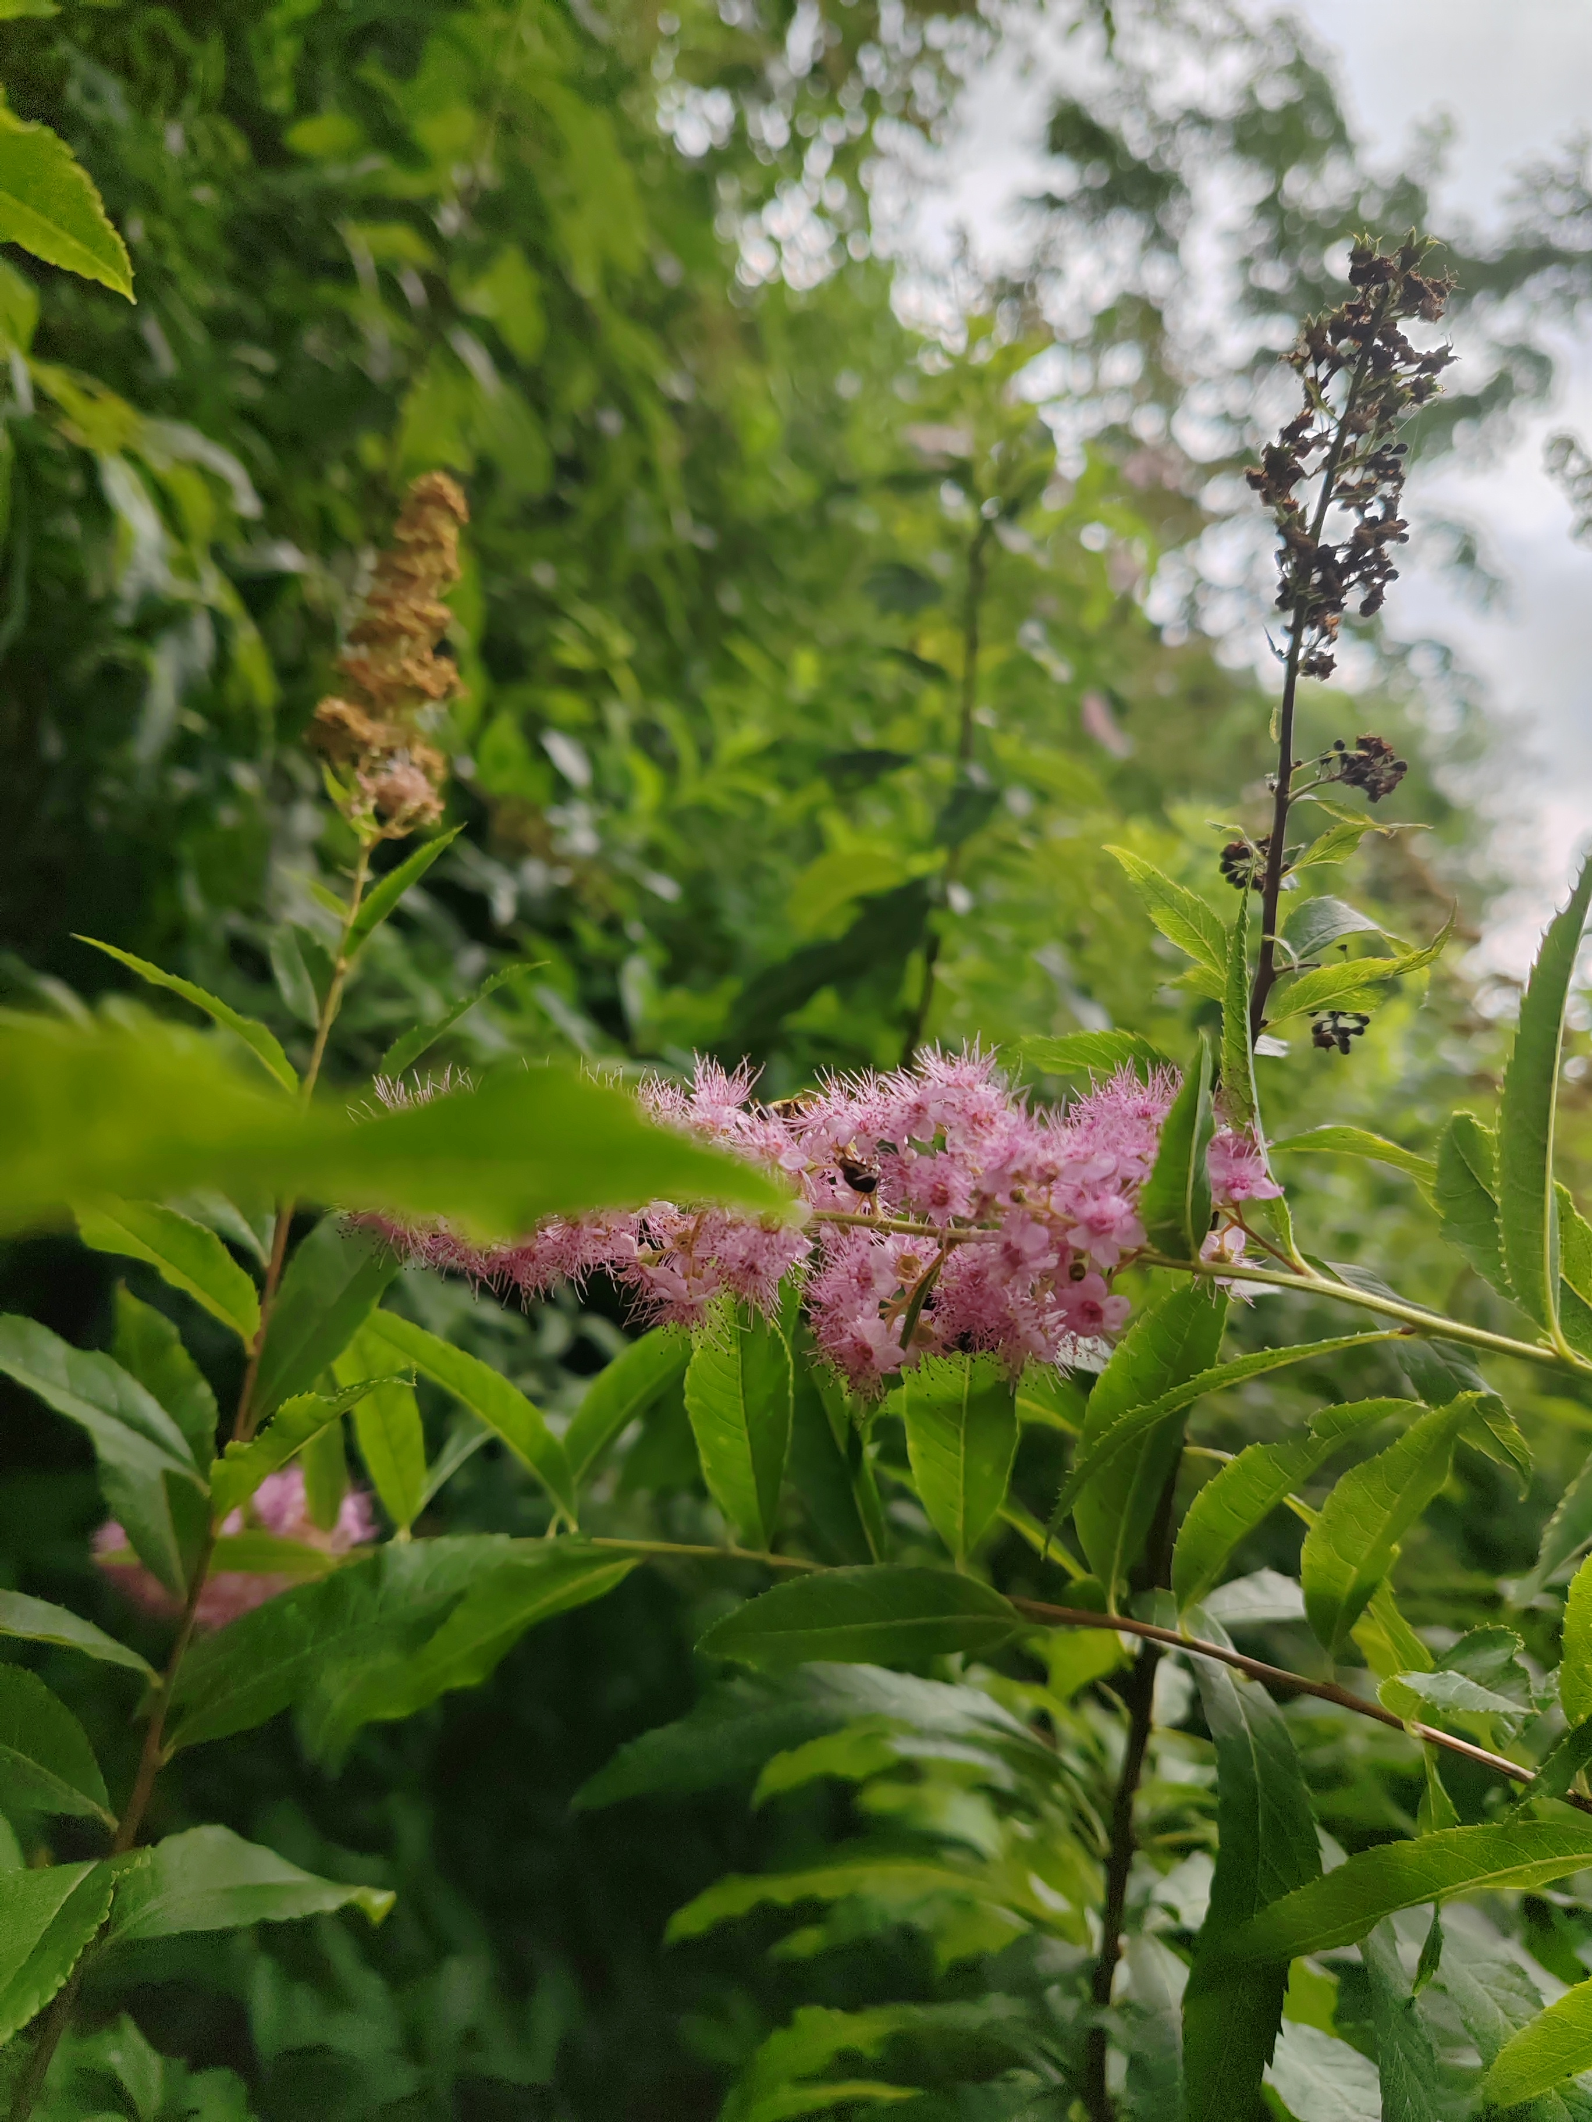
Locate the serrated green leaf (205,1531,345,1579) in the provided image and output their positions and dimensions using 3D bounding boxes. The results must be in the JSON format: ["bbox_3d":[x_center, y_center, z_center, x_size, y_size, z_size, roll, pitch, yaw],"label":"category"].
[{"bbox_3d":[-0.105,0.091,0.305,0.041,0.006,0.014,6,37,-14],"label":"serrated green leaf"}]

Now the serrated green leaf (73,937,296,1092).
[{"bbox_3d":[-0.088,-0.007,0.240,0.040,0.006,0.011,35,6,0],"label":"serrated green leaf"}]

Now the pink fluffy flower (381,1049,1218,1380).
[{"bbox_3d":[0.001,0.019,0.198,0.107,0.038,0.037,3,0,5],"label":"pink fluffy flower"}]

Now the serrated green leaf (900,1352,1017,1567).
[{"bbox_3d":[0.023,0.052,0.237,0.016,0.044,0.009,0,-9,0],"label":"serrated green leaf"}]

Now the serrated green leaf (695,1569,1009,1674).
[{"bbox_3d":[0.009,0.077,0.230,0.048,0.017,0.007,3,-40,-18],"label":"serrated green leaf"}]

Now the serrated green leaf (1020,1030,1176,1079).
[{"bbox_3d":[0.049,0.002,0.264,0.034,0.007,0.013,12,45,5],"label":"serrated green leaf"}]

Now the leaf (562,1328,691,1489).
[{"bbox_3d":[-0.023,0.049,0.233,0.011,0.031,0.006,36,9,0],"label":"leaf"}]

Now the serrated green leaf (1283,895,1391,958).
[{"bbox_3d":[0.080,-0.020,0.245,0.017,0.009,0.011,5,3,11],"label":"serrated green leaf"}]

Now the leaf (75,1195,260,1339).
[{"bbox_3d":[-0.099,0.032,0.260,0.007,0.039,0.015,-27,20,42],"label":"leaf"}]

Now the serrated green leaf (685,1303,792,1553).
[{"bbox_3d":[-0.006,0.047,0.218,0.014,0.036,0.006,-6,6,6],"label":"serrated green leaf"}]

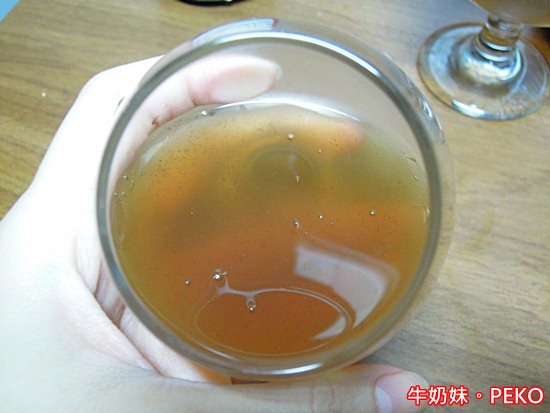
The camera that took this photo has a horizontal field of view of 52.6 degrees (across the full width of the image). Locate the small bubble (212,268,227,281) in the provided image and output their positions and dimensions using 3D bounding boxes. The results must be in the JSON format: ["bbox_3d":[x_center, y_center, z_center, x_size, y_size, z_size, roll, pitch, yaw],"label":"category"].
[{"bbox_3d":[-0.013,0.016,0.132,0.003,0.003,0.003,0,55,0],"label":"small bubble"}]

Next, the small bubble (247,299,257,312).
[{"bbox_3d":[-0.005,0.023,0.128,0.002,0.002,0.003,0,55,0],"label":"small bubble"}]

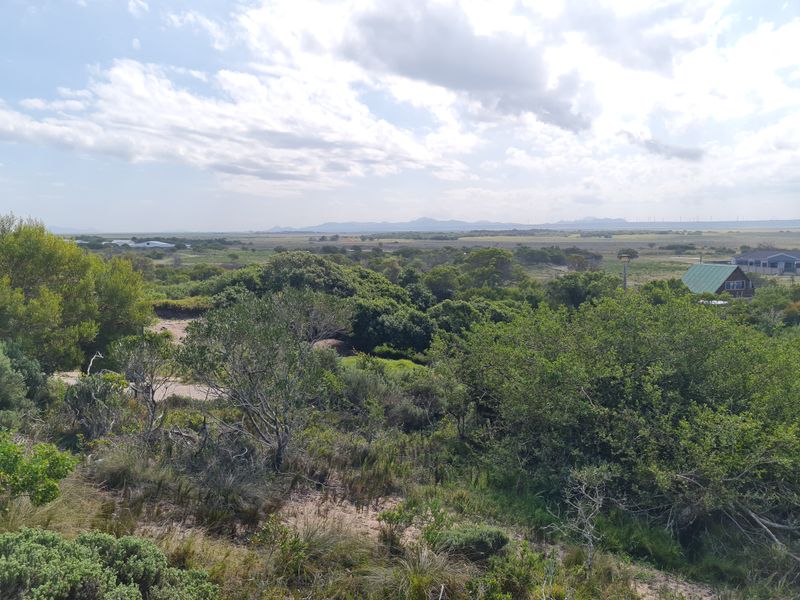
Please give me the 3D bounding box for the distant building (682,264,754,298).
[{"bbox_3d":[43.785,-2.525,84.192,8.300,4.800,6.900,-3,7,-25],"label":"distant building"}]

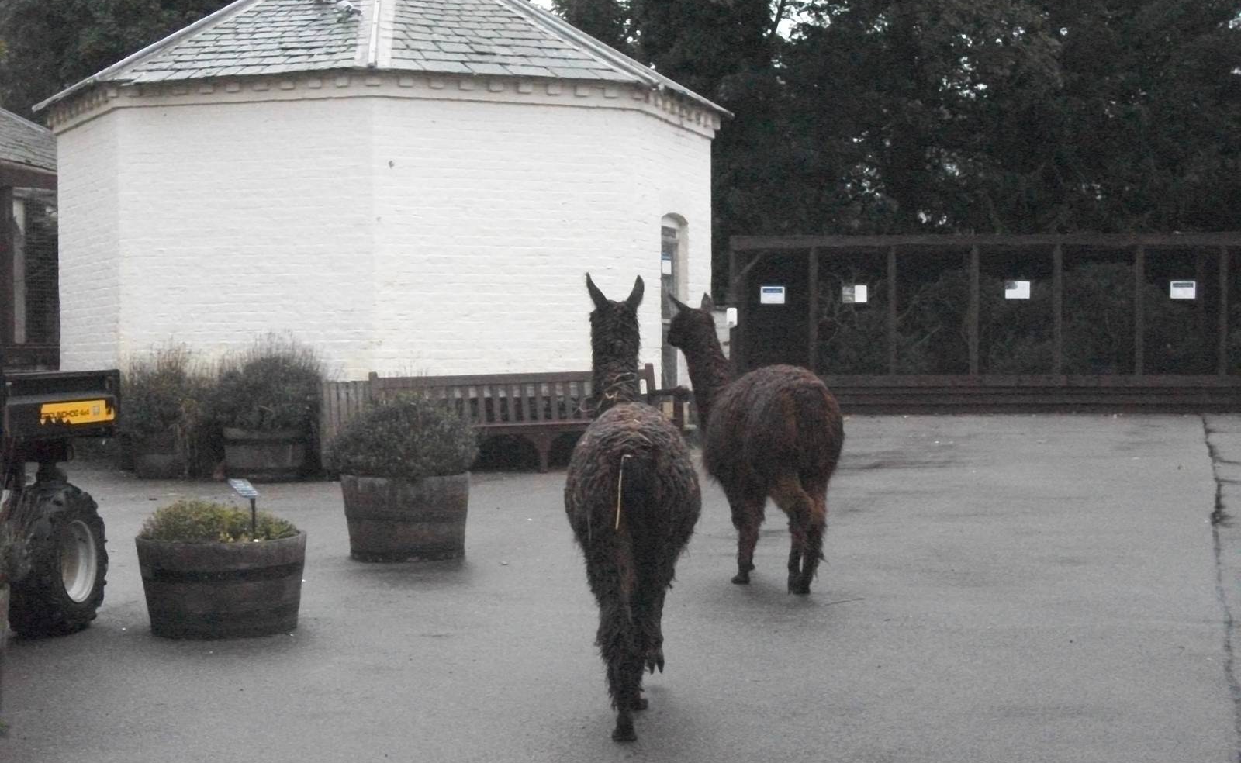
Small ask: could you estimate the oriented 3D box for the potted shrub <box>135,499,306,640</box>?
[{"bbox_3d":[-1.683,0.777,9.429,0.720,0.550,0.720,0,2,0],"label":"potted shrub"}]

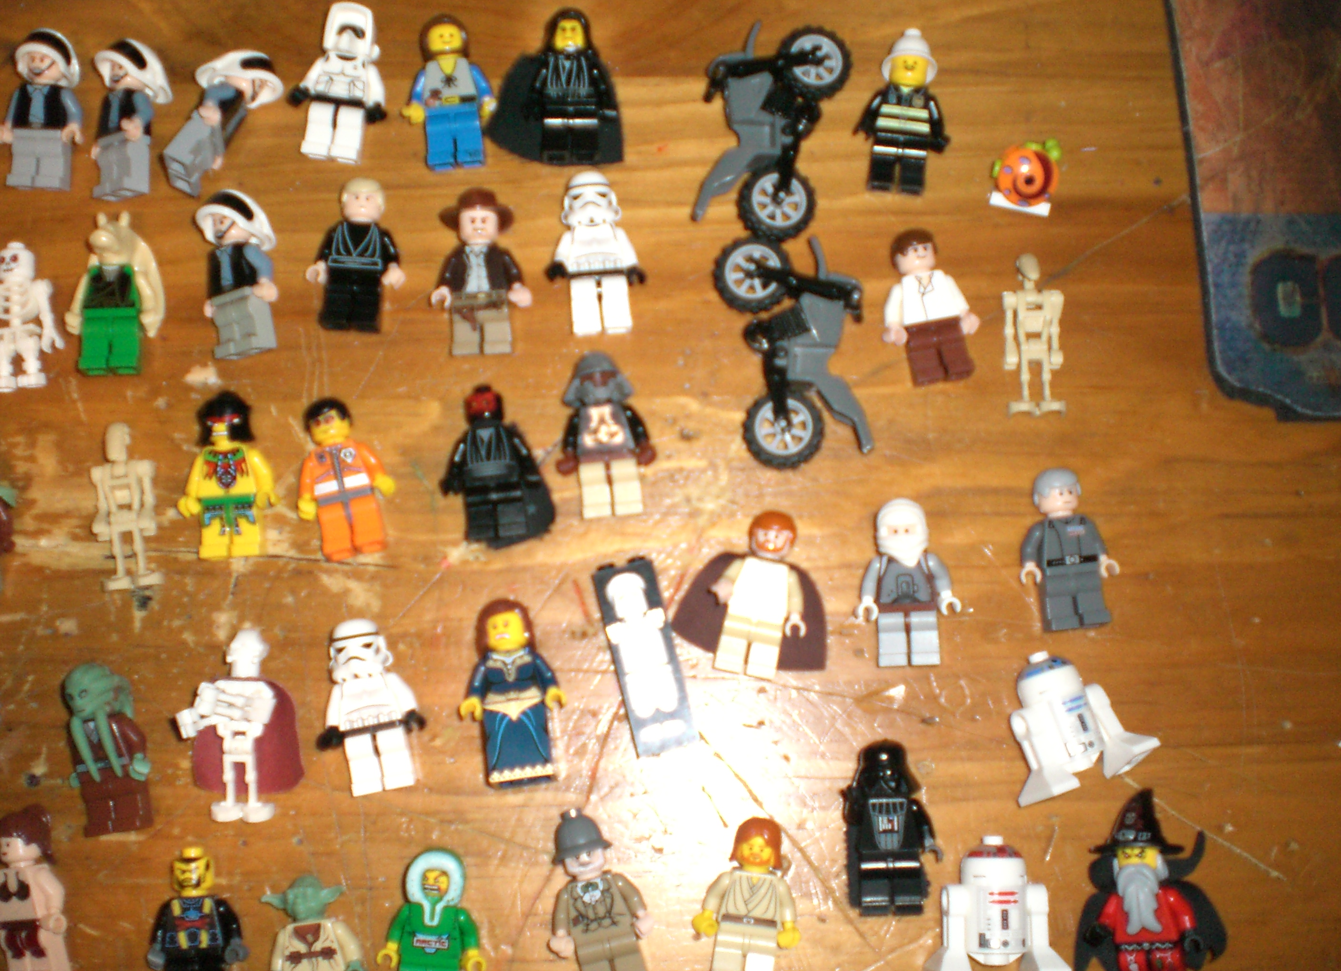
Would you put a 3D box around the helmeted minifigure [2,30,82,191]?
[{"bbox_3d":[-0.169,-0.100,0.396,0.022,0.018,0.042,-2,90,3],"label":"helmeted minifigure"}]

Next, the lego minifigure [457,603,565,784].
[{"bbox_3d":[-0.040,0.051,0.366,0.027,0.016,0.045,-8,85,-1],"label":"lego minifigure"}]

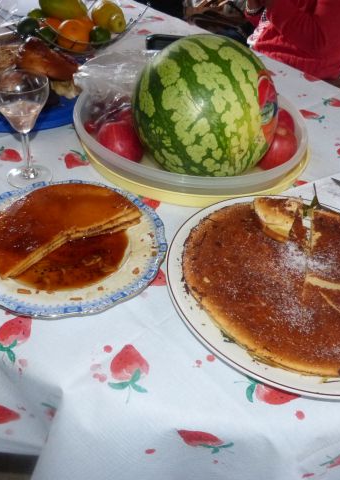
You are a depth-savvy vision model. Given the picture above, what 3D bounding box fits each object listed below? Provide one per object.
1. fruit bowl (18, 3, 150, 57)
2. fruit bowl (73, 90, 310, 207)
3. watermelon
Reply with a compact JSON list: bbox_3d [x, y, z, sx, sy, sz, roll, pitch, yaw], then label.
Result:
[{"bbox_3d":[-0.194,-0.483,1.022,0.290,0.105,0.290,6,42,0],"label":"fruit bowl"},{"bbox_3d":[0.037,-0.186,0.759,0.378,0.050,0.378,3,42,-3],"label":"fruit bowl"},{"bbox_3d":[0.047,-0.175,0.617,0.192,0.192,0.192,6,42,0],"label":"watermelon"}]

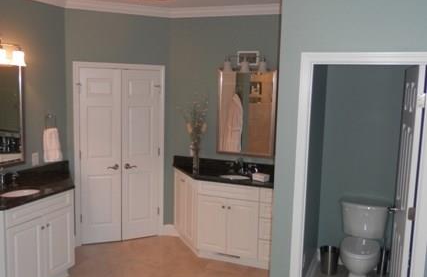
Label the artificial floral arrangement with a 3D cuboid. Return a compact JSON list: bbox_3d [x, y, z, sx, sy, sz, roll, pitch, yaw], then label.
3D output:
[{"bbox_3d":[-0.218,-0.038,4.509,0.280,0.840,0.260,1,7,0],"label":"artificial floral arrangement"}]

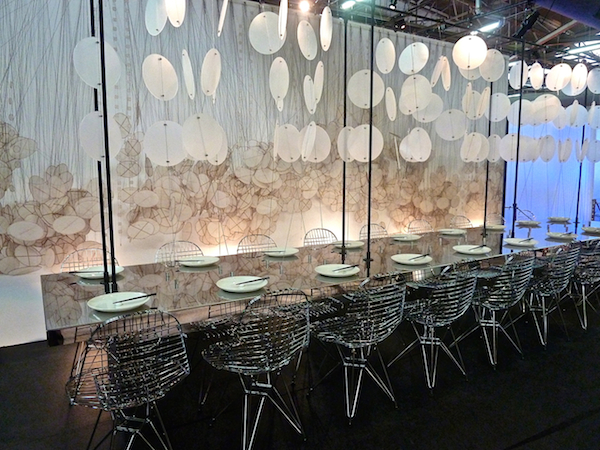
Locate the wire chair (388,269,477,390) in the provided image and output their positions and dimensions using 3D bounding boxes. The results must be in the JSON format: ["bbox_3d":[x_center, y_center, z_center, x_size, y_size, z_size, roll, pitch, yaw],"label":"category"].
[{"bbox_3d":[0.832,0.580,2.823,0.480,0.825,0.530,-5,9,-31],"label":"wire chair"}]

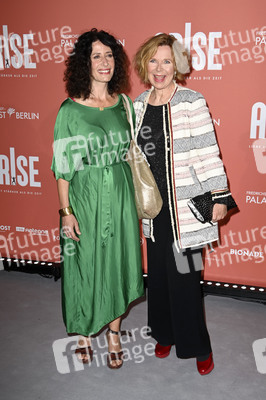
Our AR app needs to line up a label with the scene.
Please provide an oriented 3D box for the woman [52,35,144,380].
[{"bbox_3d":[-0.155,0.034,2.594,0.540,1.745,0.400,0,16,-5],"label":"woman"}]

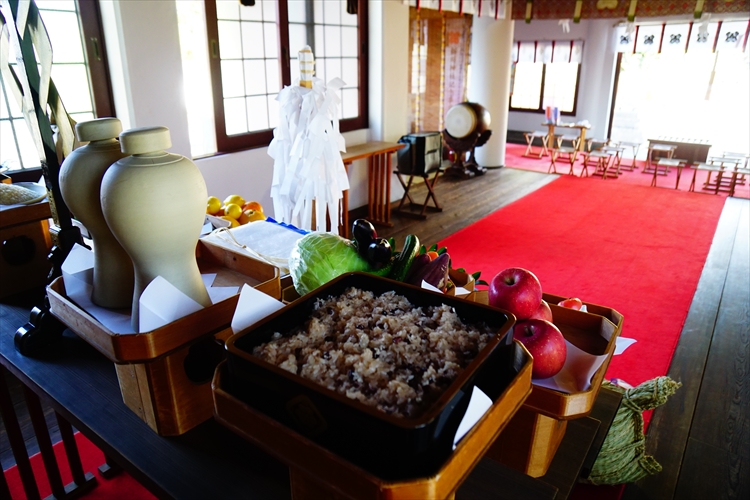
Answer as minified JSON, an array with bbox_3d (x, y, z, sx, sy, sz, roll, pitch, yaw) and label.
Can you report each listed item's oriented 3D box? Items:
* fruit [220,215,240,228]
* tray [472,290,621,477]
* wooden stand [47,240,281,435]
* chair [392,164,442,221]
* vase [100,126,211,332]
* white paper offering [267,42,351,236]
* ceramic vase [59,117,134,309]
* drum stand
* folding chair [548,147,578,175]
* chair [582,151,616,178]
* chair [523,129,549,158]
[{"bbox_3d":[-0.562,-0.098,1.930,0.087,0.080,0.087,15,26,34],"label":"fruit"},{"bbox_3d":[0.283,0.275,1.007,0.300,0.246,0.300,14,25,31],"label":"tray"},{"bbox_3d":[-0.359,0.163,0.917,0.306,0.243,0.306,16,27,36],"label":"wooden stand"},{"bbox_3d":[0.481,-0.649,5.601,0.460,0.475,0.420,15,26,34],"label":"chair"},{"bbox_3d":[-0.330,-0.036,0.776,0.149,0.298,0.149,15,26,34],"label":"vase"},{"bbox_3d":[-0.242,-0.287,1.850,0.270,0.840,0.270,0,21,0],"label":"white paper offering"},{"bbox_3d":[-0.437,-0.064,0.848,0.148,0.298,0.148,15,26,34],"label":"ceramic vase"},{"bbox_3d":[1.362,-1.461,7.461,0.600,0.640,0.540,15,26,34],"label":"drum stand"},{"bbox_3d":[3.103,-1.407,8.131,0.410,0.430,0.420,15,26,34],"label":"folding chair"},{"bbox_3d":[3.501,-1.285,7.818,0.410,0.430,0.420,15,26,34],"label":"chair"},{"bbox_3d":[3.145,-2.025,9.723,0.410,0.430,0.420,15,26,34],"label":"chair"}]

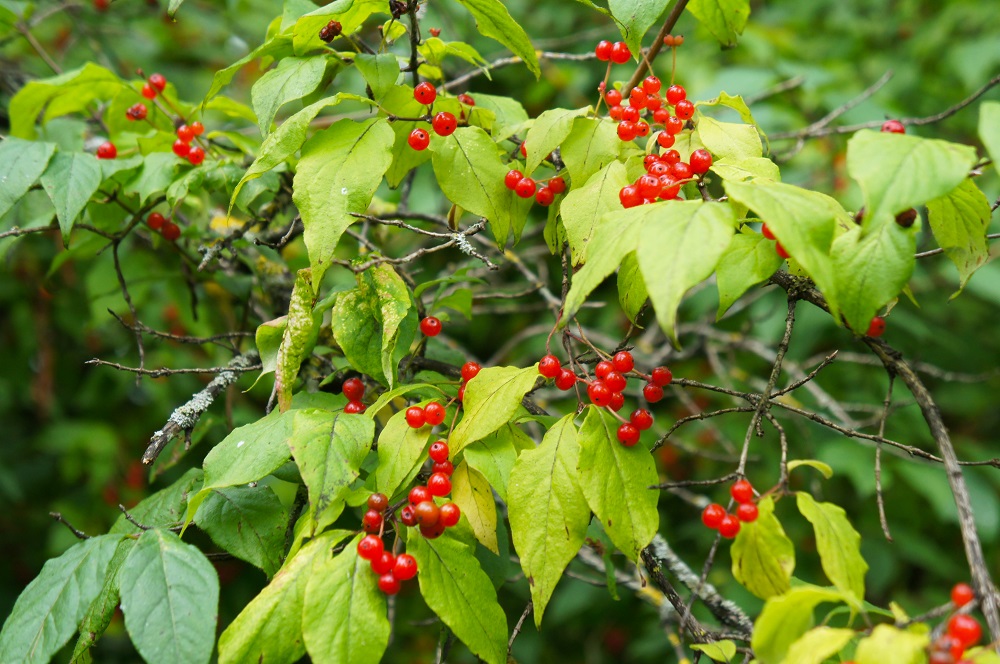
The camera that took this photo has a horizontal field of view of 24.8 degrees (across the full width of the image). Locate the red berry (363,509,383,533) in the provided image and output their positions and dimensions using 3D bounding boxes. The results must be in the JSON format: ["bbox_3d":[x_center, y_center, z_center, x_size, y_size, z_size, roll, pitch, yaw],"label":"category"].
[{"bbox_3d":[-0.045,0.067,0.805,0.007,0.008,0.007,0,10,0],"label":"red berry"}]

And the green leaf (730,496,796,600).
[{"bbox_3d":[0.094,0.077,0.812,0.021,0.038,0.009,-5,-23,-6],"label":"green leaf"}]

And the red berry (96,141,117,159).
[{"bbox_3d":[-0.155,-0.072,0.900,0.008,0.008,0.008,0,10,0],"label":"red berry"}]

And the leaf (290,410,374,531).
[{"bbox_3d":[-0.061,0.051,0.830,0.031,0.016,0.058,12,52,0],"label":"leaf"}]

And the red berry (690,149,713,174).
[{"bbox_3d":[0.071,-0.060,0.800,0.008,0.008,0.008,0,7,0],"label":"red berry"}]

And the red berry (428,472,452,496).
[{"bbox_3d":[-0.021,0.053,0.790,0.008,0.008,0.008,0,10,0],"label":"red berry"}]

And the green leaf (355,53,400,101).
[{"bbox_3d":[-0.047,-0.098,0.870,0.017,0.007,0.023,-1,50,0],"label":"green leaf"}]

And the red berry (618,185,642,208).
[{"bbox_3d":[0.046,-0.048,0.800,0.009,0.009,0.009,0,7,0],"label":"red berry"}]

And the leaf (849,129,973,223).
[{"bbox_3d":[0.129,-0.048,0.720,0.037,0.014,0.053,21,50,20],"label":"leaf"}]

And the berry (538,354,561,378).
[{"bbox_3d":[0.017,0.012,0.780,0.008,0.008,0.008,0,8,0],"label":"berry"}]

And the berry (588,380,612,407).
[{"bbox_3d":[0.033,0.020,0.755,0.009,0.009,0.009,0,8,0],"label":"berry"}]

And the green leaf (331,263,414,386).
[{"bbox_3d":[-0.048,-0.003,0.850,0.029,0.048,0.014,-12,-12,0],"label":"green leaf"}]

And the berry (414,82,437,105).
[{"bbox_3d":[-0.027,-0.086,0.820,0.008,0.008,0.008,0,10,0],"label":"berry"}]

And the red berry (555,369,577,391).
[{"bbox_3d":[0.023,0.017,0.810,0.008,0.008,0.008,0,10,0],"label":"red berry"}]

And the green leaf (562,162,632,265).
[{"bbox_3d":[0.035,-0.043,0.840,0.024,0.046,0.011,12,-21,15],"label":"green leaf"}]

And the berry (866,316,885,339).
[{"bbox_3d":[0.144,-0.002,0.870,0.008,0.008,0.008,0,8,0],"label":"berry"}]

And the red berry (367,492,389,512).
[{"bbox_3d":[-0.044,0.062,0.825,0.007,0.007,0.007,0,7,0],"label":"red berry"}]

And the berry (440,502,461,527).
[{"bbox_3d":[-0.018,0.066,0.820,0.008,0.008,0.008,0,8,0],"label":"berry"}]

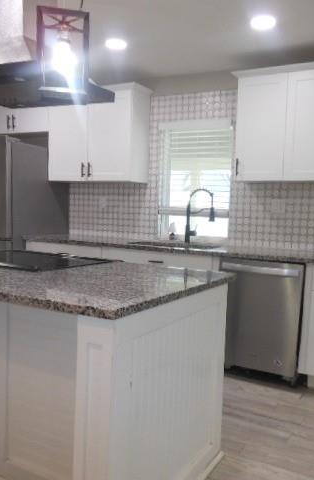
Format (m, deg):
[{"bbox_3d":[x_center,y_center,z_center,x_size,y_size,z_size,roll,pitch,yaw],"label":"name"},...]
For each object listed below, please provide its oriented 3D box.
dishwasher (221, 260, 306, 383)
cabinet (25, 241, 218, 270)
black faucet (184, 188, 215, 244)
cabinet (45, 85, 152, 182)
[{"bbox_3d":[0.852,0.564,3.541,0.593,0.855,0.605,4,5,28],"label":"dishwasher"},{"bbox_3d":[-0.236,0.491,4.145,1.894,0.876,0.629,4,5,28],"label":"cabinet"},{"bbox_3d":[0.367,-0.203,3.999,0.285,0.481,0.070,4,5,28],"label":"black faucet"},{"bbox_3d":[-0.552,-0.966,4.380,0.951,0.833,0.342,4,5,28],"label":"cabinet"}]

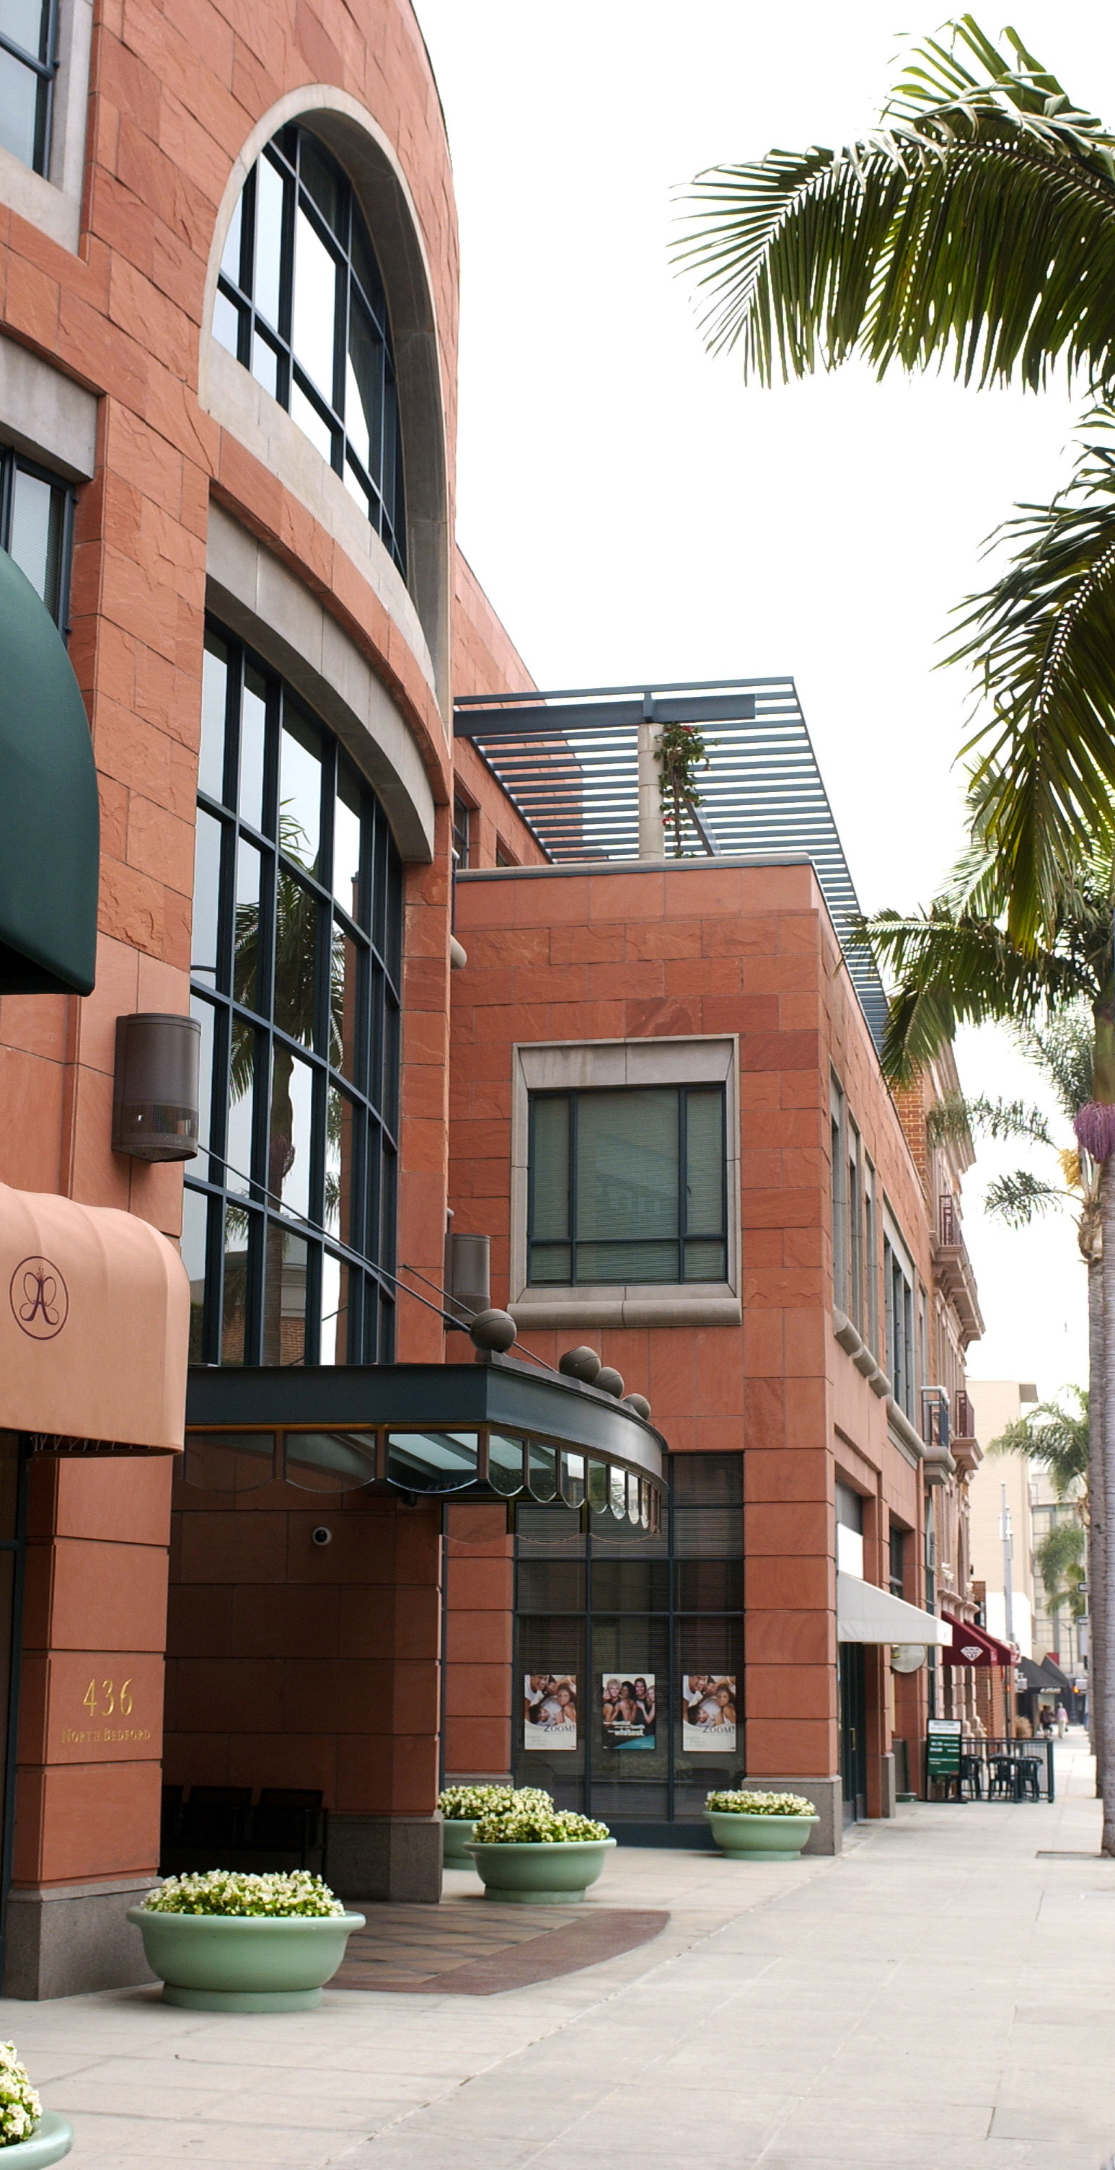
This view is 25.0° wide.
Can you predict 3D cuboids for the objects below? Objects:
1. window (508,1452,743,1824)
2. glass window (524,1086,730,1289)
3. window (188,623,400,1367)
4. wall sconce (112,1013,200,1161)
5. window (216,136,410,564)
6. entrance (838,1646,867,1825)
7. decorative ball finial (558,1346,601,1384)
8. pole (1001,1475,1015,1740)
[{"bbox_3d":[0.811,6.598,29.931,2.808,4.355,0.200,-2,-14,11],"label":"window"},{"bbox_3d":[0.847,1.224,31.062,2.488,2.544,0.200,-2,-14,11],"label":"glass window"},{"bbox_3d":[-1.949,-0.079,19.451,0.431,5.359,6.006,-2,-14,11],"label":"window"},{"bbox_3d":[-2.352,0.024,15.426,0.370,0.847,0.601,-7,-16,29],"label":"wall sconce"},{"bbox_3d":[-1.905,-6.160,20.969,0.431,3.172,6.006,-2,-14,11],"label":"window"},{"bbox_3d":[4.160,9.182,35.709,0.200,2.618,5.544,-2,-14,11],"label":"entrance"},{"bbox_3d":[0.152,1.862,16.643,0.273,0.273,0.273,-2,-14,11],"label":"decorative ball finial"},{"bbox_3d":[19.242,22.471,106.985,0.250,11.015,0.250,-2,-14,11],"label":"pole"}]

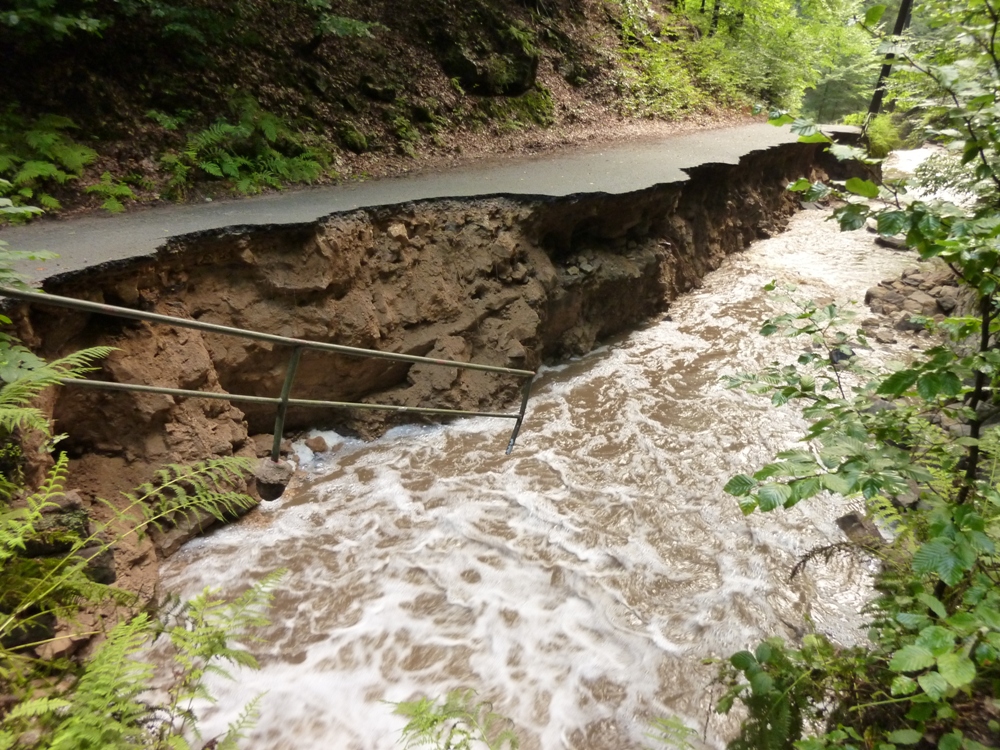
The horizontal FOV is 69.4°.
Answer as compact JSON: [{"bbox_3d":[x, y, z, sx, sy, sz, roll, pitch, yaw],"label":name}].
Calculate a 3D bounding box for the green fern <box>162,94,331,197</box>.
[{"bbox_3d":[-2.729,-2.551,7.900,1.000,0.970,1.420,16,27,34],"label":"green fern"}]

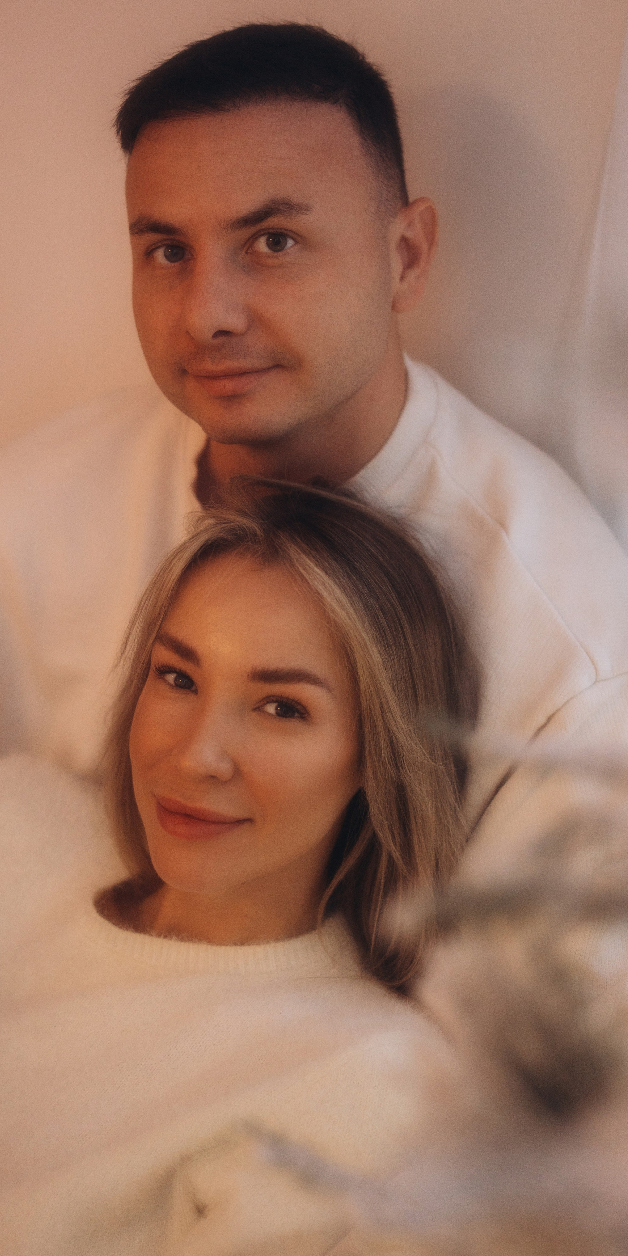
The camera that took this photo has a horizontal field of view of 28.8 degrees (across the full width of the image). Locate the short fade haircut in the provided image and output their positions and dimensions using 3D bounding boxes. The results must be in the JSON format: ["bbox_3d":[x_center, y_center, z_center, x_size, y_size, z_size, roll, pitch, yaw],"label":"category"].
[{"bbox_3d":[-0.024,-0.296,0.768,0.168,0.162,0.200,2,23,22],"label":"short fade haircut"}]

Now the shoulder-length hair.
[{"bbox_3d":[-0.014,0.066,0.735,0.205,0.280,0.210,12,-2,17],"label":"shoulder-length hair"}]

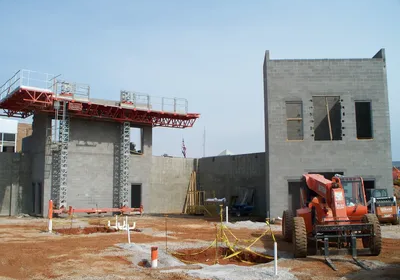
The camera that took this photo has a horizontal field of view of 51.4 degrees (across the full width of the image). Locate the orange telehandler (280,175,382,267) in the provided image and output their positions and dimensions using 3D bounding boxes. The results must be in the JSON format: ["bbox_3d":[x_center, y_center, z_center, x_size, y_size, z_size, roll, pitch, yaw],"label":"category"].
[{"bbox_3d":[4.402,2.494,14.516,2.460,2.600,7.000,-1,-6,6],"label":"orange telehandler"}]

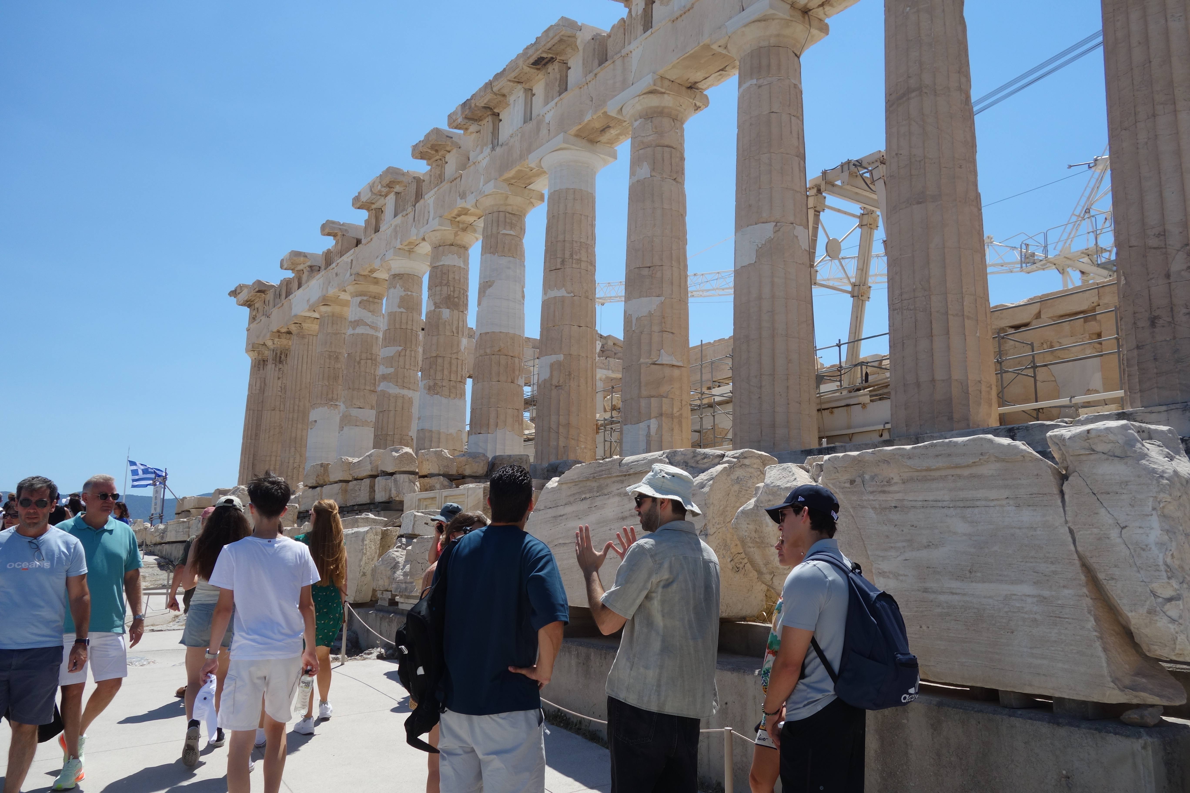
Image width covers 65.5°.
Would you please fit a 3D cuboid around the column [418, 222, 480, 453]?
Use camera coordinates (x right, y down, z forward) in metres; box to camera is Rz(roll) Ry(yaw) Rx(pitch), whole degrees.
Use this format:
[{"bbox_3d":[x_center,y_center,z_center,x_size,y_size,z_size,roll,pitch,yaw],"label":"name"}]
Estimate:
[{"bbox_3d":[-5.747,-1.382,35.485,2.020,10.430,2.020,8,-13,-34],"label":"column"}]

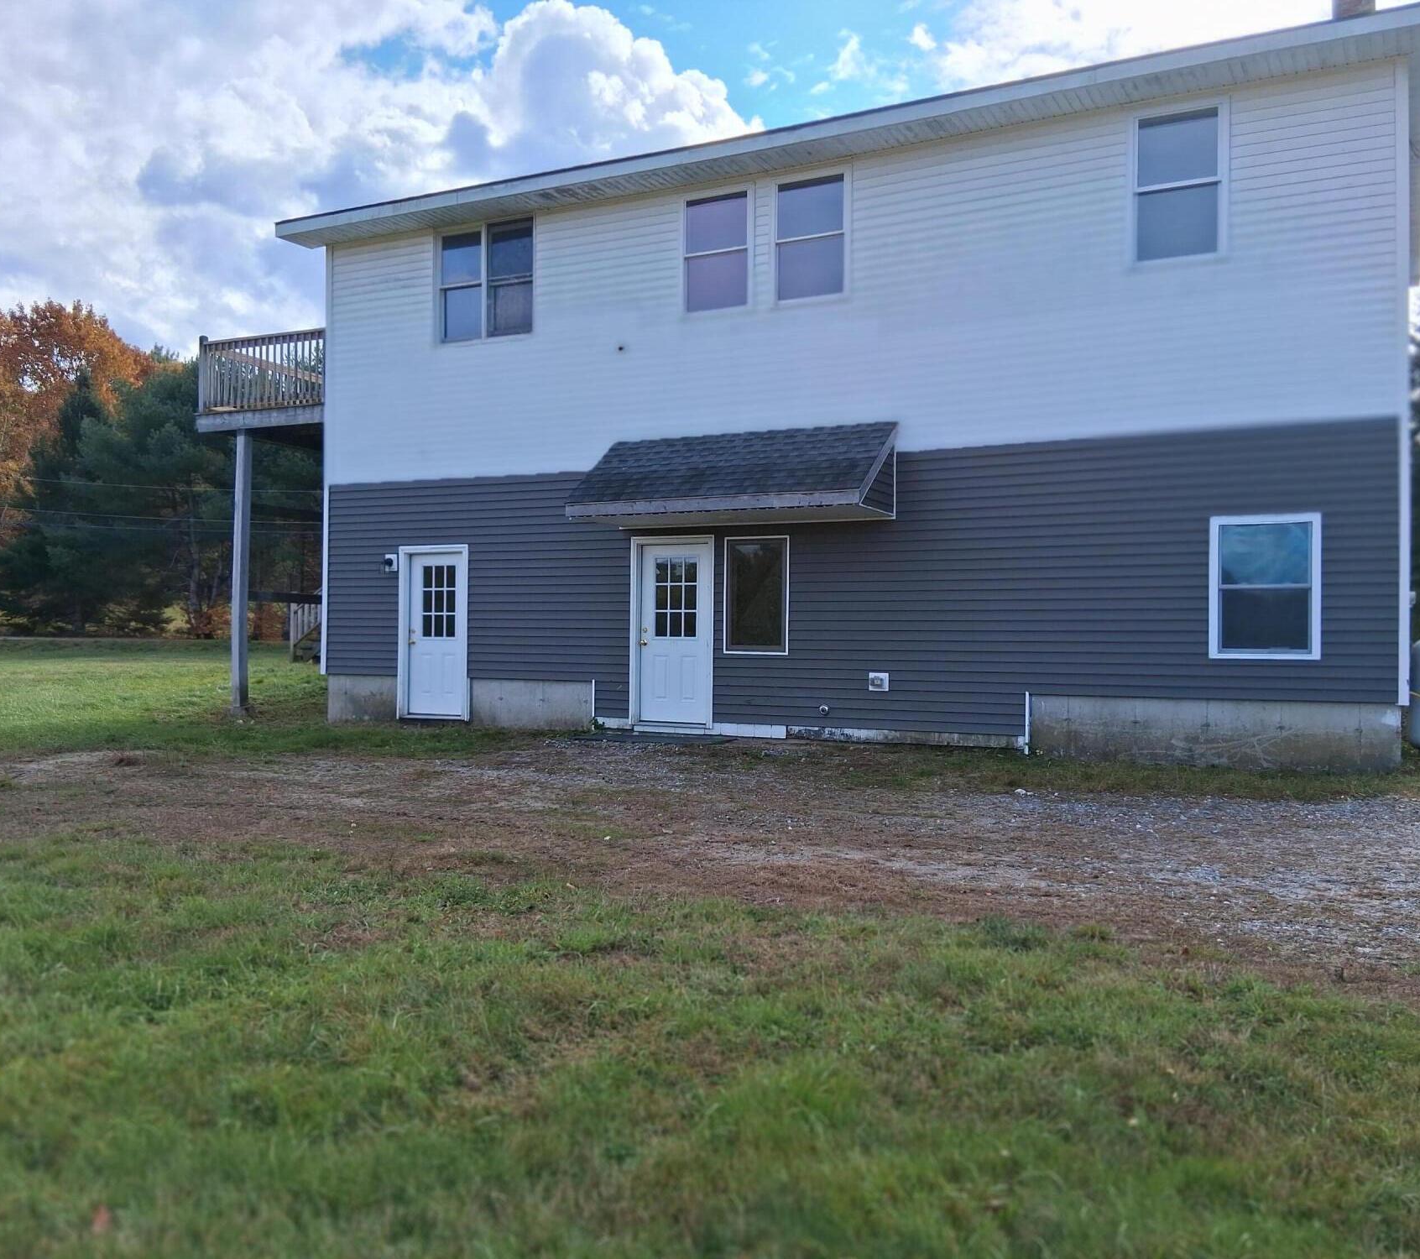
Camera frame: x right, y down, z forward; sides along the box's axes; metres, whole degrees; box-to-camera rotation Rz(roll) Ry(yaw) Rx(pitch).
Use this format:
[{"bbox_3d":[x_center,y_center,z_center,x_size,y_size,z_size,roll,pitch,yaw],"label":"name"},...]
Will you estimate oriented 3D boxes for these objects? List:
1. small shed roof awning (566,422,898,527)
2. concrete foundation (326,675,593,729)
[{"bbox_3d":[0.171,-1.620,13.048,3.340,1.000,1.090,0,0,27],"label":"small shed roof awning"},{"bbox_3d":[-3.065,0.892,15.424,4.040,0.610,0.250,0,0,27],"label":"concrete foundation"}]

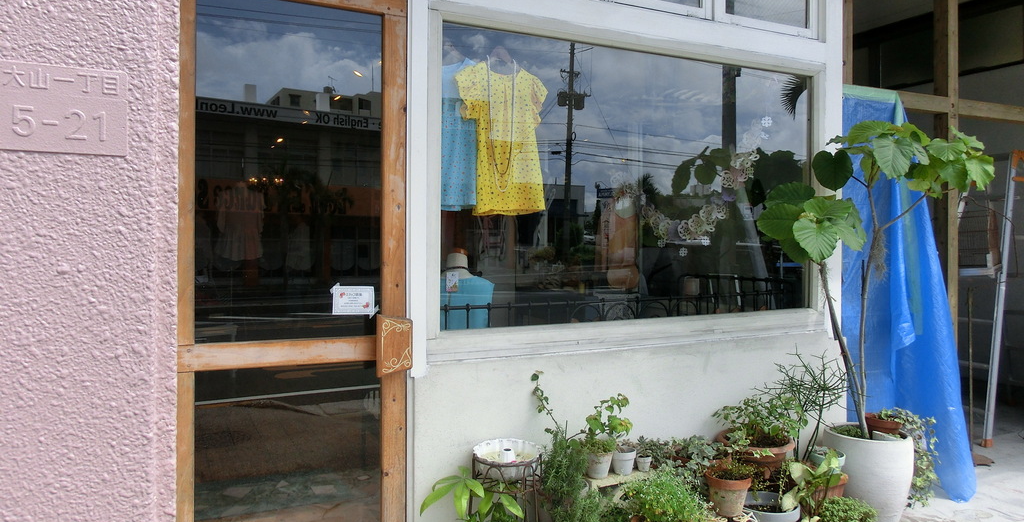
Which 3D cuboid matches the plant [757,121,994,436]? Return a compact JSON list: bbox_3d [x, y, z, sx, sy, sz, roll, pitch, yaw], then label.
[{"bbox_3d":[1.674,0.085,3.279,0.992,1.440,0.629,0,0,-27],"label":"plant"}]

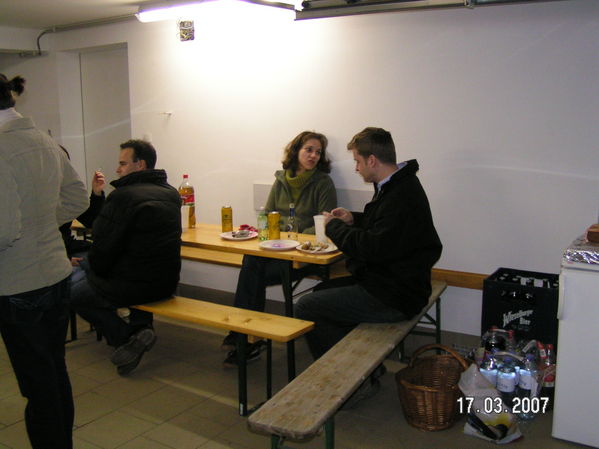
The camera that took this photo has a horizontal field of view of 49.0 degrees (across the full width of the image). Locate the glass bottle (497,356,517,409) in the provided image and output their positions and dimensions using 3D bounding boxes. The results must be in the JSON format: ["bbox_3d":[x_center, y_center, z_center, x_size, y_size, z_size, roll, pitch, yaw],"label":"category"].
[{"bbox_3d":[1.040,0.824,3.288,0.090,0.325,0.090,5,12,34],"label":"glass bottle"}]

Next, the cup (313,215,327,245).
[{"bbox_3d":[0.137,0.028,4.004,0.092,0.155,0.092,-1,10,0],"label":"cup"}]

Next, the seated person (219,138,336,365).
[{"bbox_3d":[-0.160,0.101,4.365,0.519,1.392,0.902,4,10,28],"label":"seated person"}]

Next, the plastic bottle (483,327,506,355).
[{"bbox_3d":[1.075,0.733,3.636,0.097,0.335,0.097,5,10,33],"label":"plastic bottle"}]

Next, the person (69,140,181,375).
[{"bbox_3d":[-0.978,0.209,3.754,0.784,1.372,0.549,3,9,25],"label":"person"}]

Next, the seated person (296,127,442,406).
[{"bbox_3d":[0.394,0.208,3.498,0.784,1.421,0.568,3,9,24],"label":"seated person"}]

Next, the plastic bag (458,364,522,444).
[{"bbox_3d":[0.920,0.856,3.203,0.300,0.296,0.230,5,12,34],"label":"plastic bag"}]

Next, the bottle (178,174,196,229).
[{"bbox_3d":[-0.785,-0.154,4.601,0.105,0.355,0.105,-1,10,0],"label":"bottle"}]

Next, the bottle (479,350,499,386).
[{"bbox_3d":[0.954,0.794,3.249,0.088,0.330,0.088,5,10,33],"label":"bottle"}]

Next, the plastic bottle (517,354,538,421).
[{"bbox_3d":[1.135,0.793,3.249,0.088,0.330,0.088,5,10,33],"label":"plastic bottle"}]

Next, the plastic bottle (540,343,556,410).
[{"bbox_3d":[1.282,0.772,3.355,0.088,0.335,0.088,5,10,33],"label":"plastic bottle"}]

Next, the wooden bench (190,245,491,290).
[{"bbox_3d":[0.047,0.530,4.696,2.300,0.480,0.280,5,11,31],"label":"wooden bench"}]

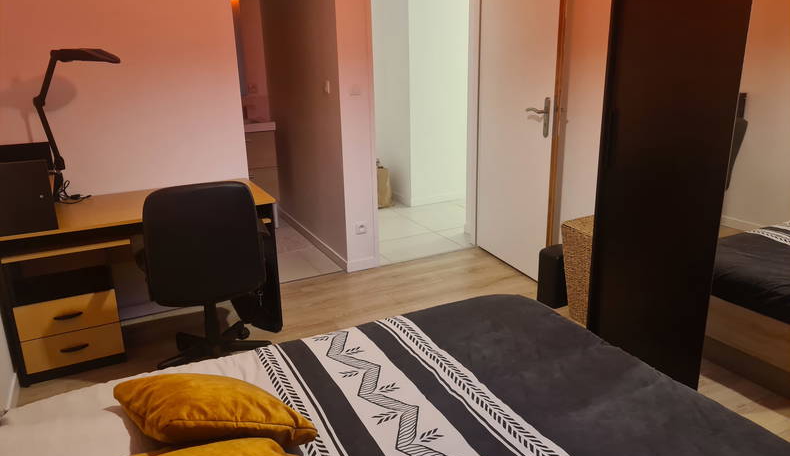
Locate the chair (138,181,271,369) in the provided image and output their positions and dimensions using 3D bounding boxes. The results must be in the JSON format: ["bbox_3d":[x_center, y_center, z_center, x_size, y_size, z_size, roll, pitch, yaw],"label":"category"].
[{"bbox_3d":[-0.831,0.216,2.659,0.580,0.916,0.580,-7,18,-18],"label":"chair"}]

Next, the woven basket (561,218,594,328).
[{"bbox_3d":[1.129,0.241,3.111,0.370,0.515,0.370,-9,18,-23],"label":"woven basket"}]

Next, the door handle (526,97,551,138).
[{"bbox_3d":[0.826,-0.637,3.416,0.058,0.232,0.142,-8,18,-20],"label":"door handle"}]

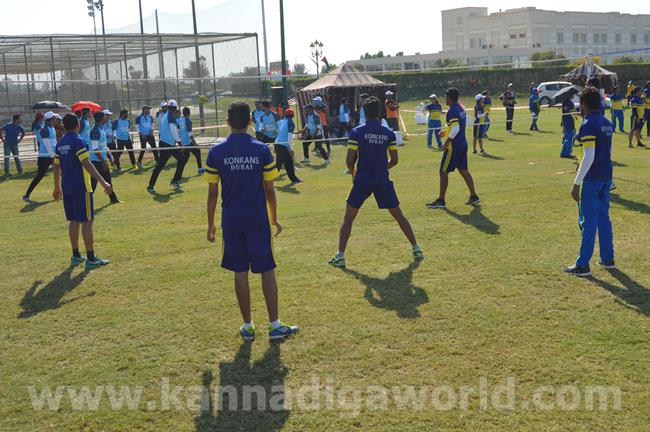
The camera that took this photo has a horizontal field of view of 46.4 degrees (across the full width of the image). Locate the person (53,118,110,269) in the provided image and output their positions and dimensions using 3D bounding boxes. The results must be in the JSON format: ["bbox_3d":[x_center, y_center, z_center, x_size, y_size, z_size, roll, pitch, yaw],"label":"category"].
[{"bbox_3d":[-2.621,-0.280,8.214,0.520,1.640,0.460,4,11,35],"label":"person"}]

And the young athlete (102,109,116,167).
[{"bbox_3d":[-6.229,-2.240,21.900,0.500,1.640,0.550,5,12,39],"label":"young athlete"}]

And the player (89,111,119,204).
[{"bbox_3d":[-4.161,-1.096,14.200,0.750,1.680,0.550,-1,9,12],"label":"player"}]

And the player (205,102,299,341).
[{"bbox_3d":[-0.510,0.033,5.473,0.600,1.710,0.360,-2,9,0],"label":"player"}]

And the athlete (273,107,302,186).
[{"bbox_3d":[-0.827,-1.543,16.700,0.700,1.620,0.550,-8,10,-33],"label":"athlete"}]

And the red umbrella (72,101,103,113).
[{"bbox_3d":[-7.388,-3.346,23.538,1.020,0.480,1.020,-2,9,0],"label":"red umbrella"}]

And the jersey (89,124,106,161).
[{"bbox_3d":[-4.264,-1.359,14.200,0.330,0.700,0.450,-1,9,12],"label":"jersey"}]

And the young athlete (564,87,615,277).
[{"bbox_3d":[2.439,-0.335,7.000,0.500,1.720,0.360,-10,12,-42],"label":"young athlete"}]

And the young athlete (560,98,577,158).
[{"bbox_3d":[5.907,-2.206,18.386,0.400,1.550,0.440,-11,13,-44],"label":"young athlete"}]

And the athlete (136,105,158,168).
[{"bbox_3d":[-4.924,-2.263,21.023,0.620,1.700,0.420,-7,10,-28],"label":"athlete"}]

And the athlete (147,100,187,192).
[{"bbox_3d":[-3.107,-1.367,14.900,0.800,1.750,0.600,-10,12,-39],"label":"athlete"}]

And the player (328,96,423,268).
[{"bbox_3d":[0.517,-0.365,7.748,0.950,1.700,0.480,-4,9,-13],"label":"player"}]

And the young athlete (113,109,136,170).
[{"bbox_3d":[-5.597,-2.141,21.200,0.620,1.660,0.450,-10,12,-39],"label":"young athlete"}]

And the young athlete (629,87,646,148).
[{"bbox_3d":[8.676,-2.730,21.000,0.500,1.650,0.480,-7,10,-27],"label":"young athlete"}]

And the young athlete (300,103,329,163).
[{"bbox_3d":[-0.283,-2.195,20.400,0.650,1.600,0.550,-9,11,-36],"label":"young athlete"}]

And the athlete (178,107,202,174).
[{"bbox_3d":[-3.219,-1.754,18.200,0.750,1.660,0.550,-10,11,-40],"label":"athlete"}]

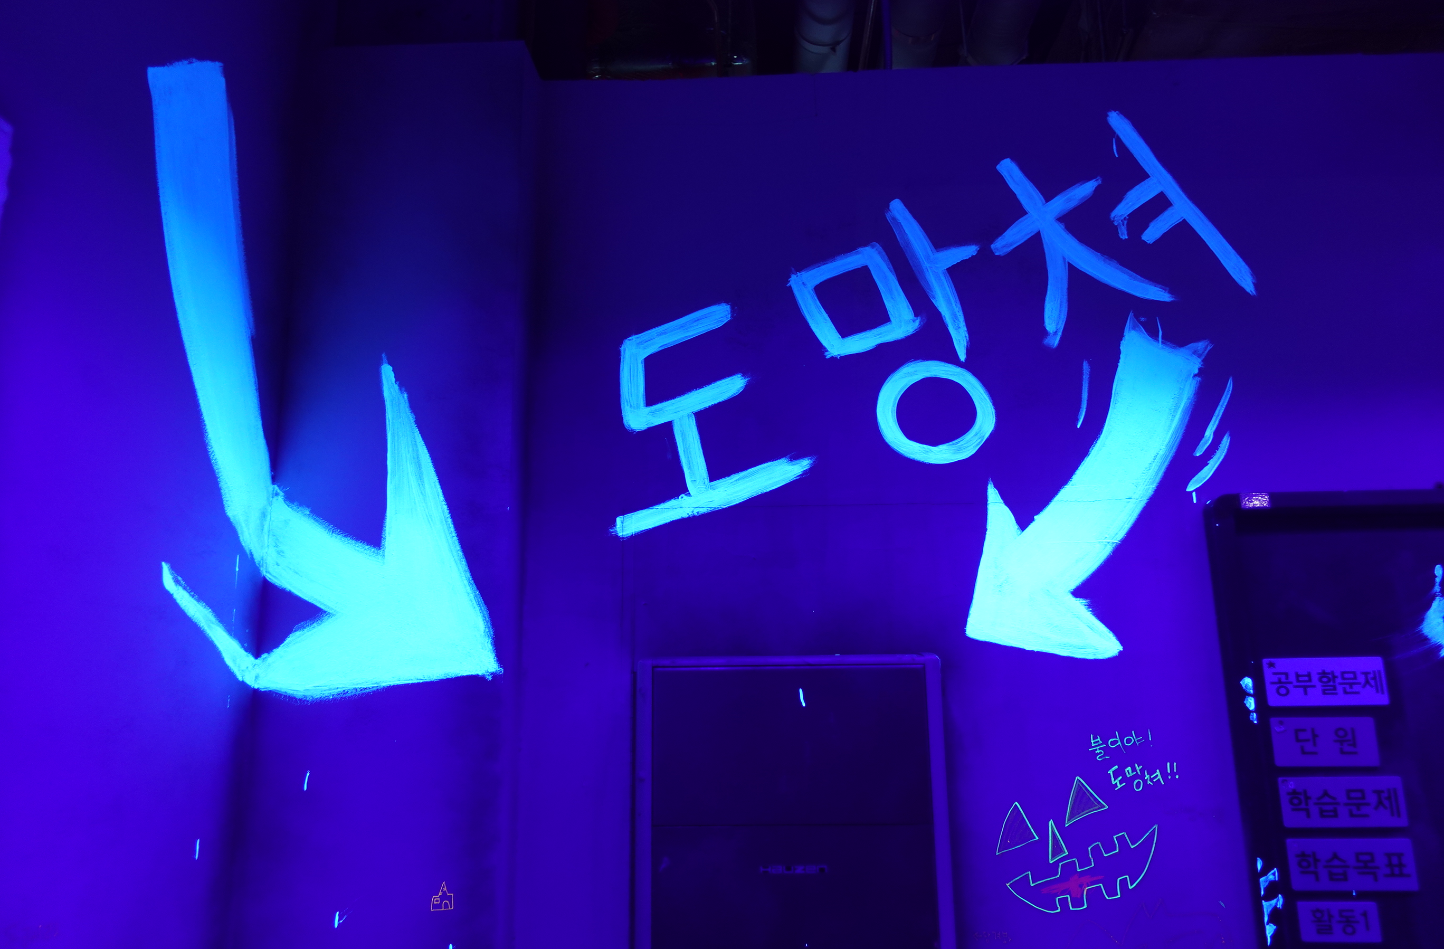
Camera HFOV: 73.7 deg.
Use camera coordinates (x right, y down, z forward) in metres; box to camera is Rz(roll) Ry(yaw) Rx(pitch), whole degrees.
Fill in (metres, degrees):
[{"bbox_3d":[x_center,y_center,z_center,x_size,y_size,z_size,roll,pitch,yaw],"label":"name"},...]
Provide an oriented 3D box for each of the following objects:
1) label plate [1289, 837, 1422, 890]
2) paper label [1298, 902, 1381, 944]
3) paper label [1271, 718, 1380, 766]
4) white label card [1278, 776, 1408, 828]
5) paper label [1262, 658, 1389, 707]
[{"bbox_3d":[1.114,0.689,1.701,0.214,0.086,0.004,-1,-13,3],"label":"label plate"},{"bbox_3d":[1.079,0.782,1.682,0.135,0.066,0.004,-1,-13,3],"label":"paper label"},{"bbox_3d":[1.096,0.485,1.749,0.183,0.086,0.004,-1,-13,3],"label":"paper label"},{"bbox_3d":[1.113,0.586,1.725,0.214,0.086,0.004,-1,-13,3],"label":"white label card"},{"bbox_3d":[1.112,0.381,1.772,0.214,0.087,0.004,-1,-13,3],"label":"paper label"}]

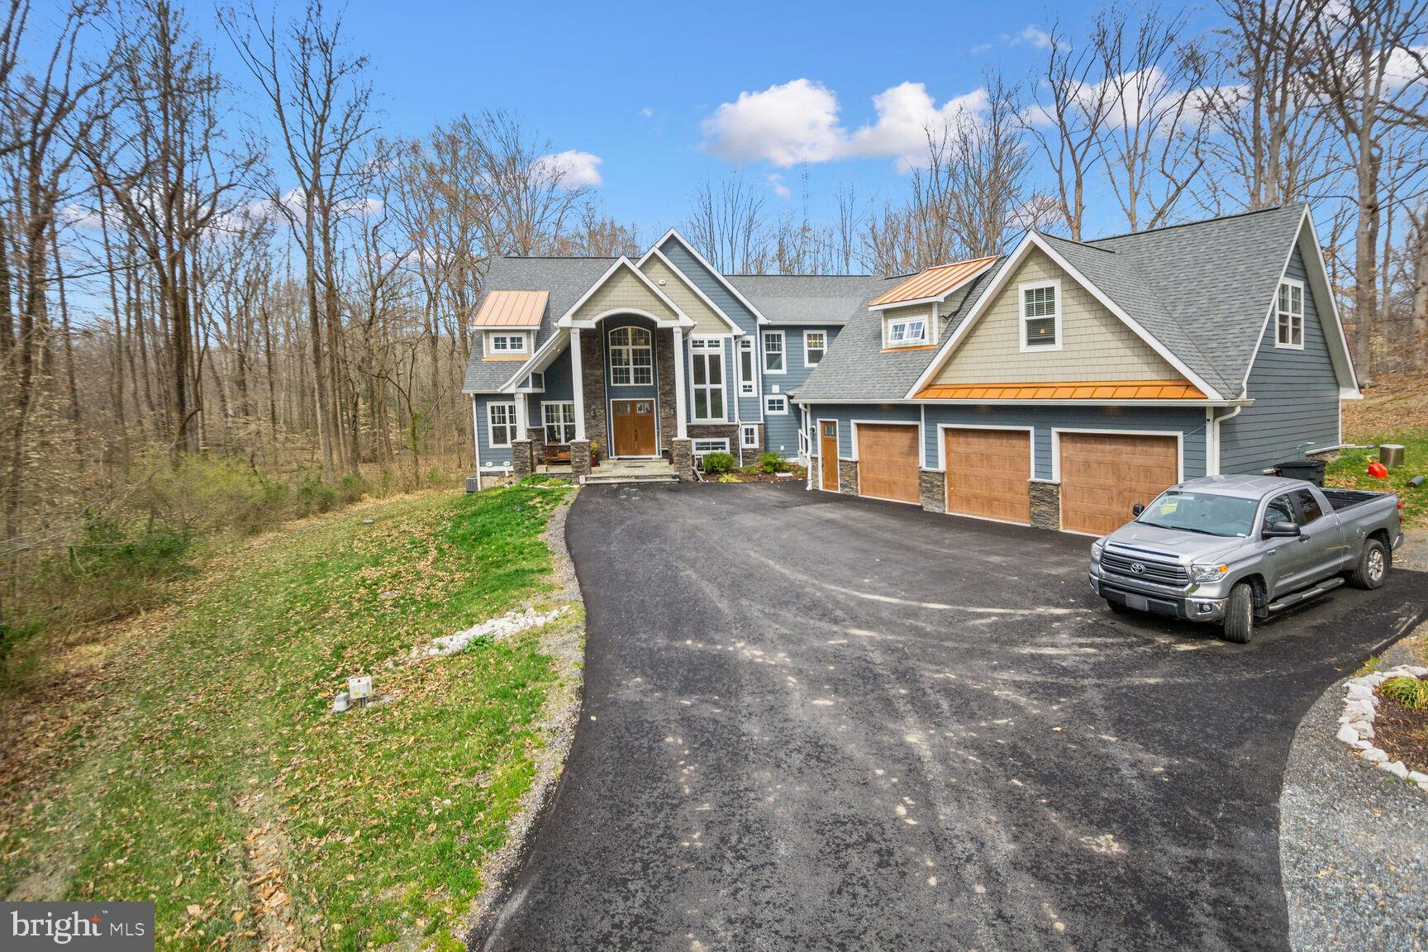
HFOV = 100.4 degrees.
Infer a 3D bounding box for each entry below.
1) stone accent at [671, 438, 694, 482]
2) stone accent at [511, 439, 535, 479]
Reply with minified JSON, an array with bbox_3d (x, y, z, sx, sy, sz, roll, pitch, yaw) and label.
[{"bbox_3d":[-1.322,-0.666,25.000,0.780,1.800,0.780,-2,7,-5],"label":"stone accent"},{"bbox_3d":[-7.622,-0.645,23.700,0.780,1.600,0.780,-2,7,-5],"label":"stone accent"}]

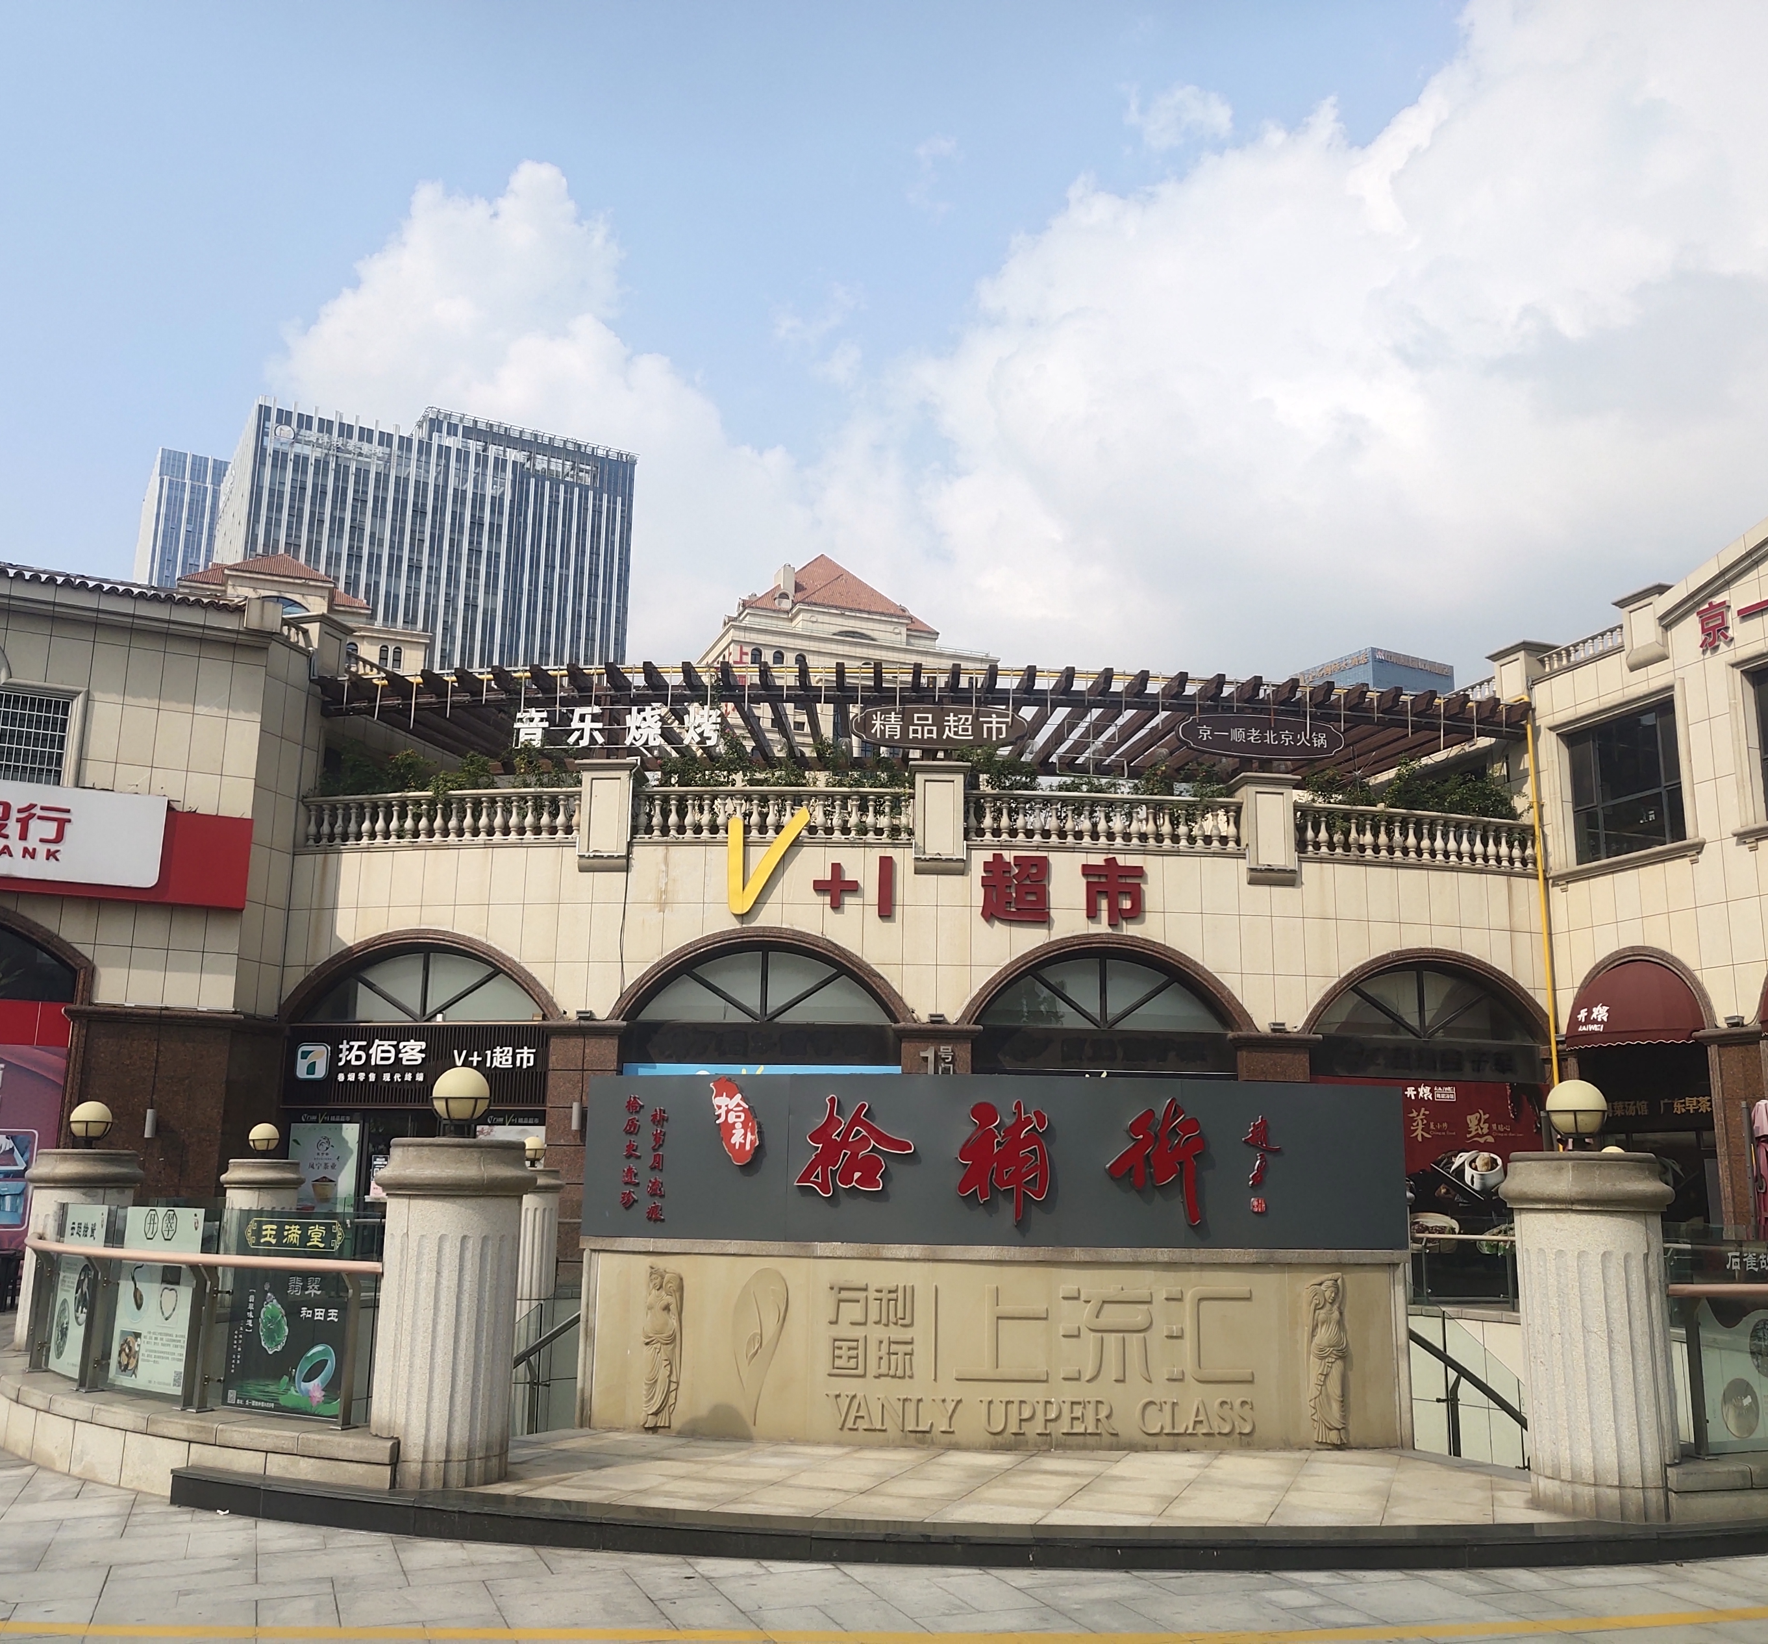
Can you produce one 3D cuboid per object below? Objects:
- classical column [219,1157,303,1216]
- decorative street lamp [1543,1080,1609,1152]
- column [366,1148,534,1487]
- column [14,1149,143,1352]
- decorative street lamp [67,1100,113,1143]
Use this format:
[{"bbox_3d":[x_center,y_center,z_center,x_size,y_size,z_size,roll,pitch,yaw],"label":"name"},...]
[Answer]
[{"bbox_3d":[-5.745,3.906,17.345,0.770,1.580,0.770,4,-12,-17],"label":"classical column"},{"bbox_3d":[3.527,1.502,9.688,0.300,0.368,0.300,1,-12,0],"label":"decorative street lamp"},{"bbox_3d":[-2.249,2.508,9.804,0.825,1.692,0.825,1,-12,0],"label":"column"},{"bbox_3d":[-5.214,2.938,12.245,0.770,1.580,0.770,5,-12,-22],"label":"column"},{"bbox_3d":[-5.176,1.967,12.400,0.285,0.310,0.285,5,-12,-22],"label":"decorative street lamp"}]

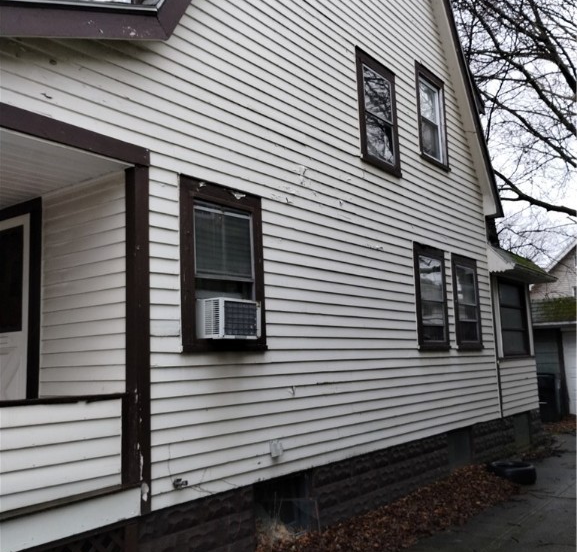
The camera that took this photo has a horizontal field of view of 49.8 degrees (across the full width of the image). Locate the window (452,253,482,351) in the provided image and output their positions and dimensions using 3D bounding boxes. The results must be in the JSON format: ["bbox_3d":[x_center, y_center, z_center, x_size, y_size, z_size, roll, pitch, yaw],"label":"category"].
[{"bbox_3d":[2.600,0.404,9.082,0.100,1.373,0.952,-8,-10,37],"label":"window"}]

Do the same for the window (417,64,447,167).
[{"bbox_3d":[2.032,-2.239,8.838,0.120,1.380,0.956,-8,-10,37],"label":"window"}]

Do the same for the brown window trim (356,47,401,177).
[{"bbox_3d":[1.077,-1.947,7.534,0.120,1.373,0.969,-8,-10,37],"label":"brown window trim"}]

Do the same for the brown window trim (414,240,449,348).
[{"bbox_3d":[1.870,0.294,8.146,0.100,1.377,0.942,-8,-10,37],"label":"brown window trim"}]

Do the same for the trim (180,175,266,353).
[{"bbox_3d":[-0.531,-0.064,5.084,0.120,1.352,0.980,-8,-10,37],"label":"trim"}]

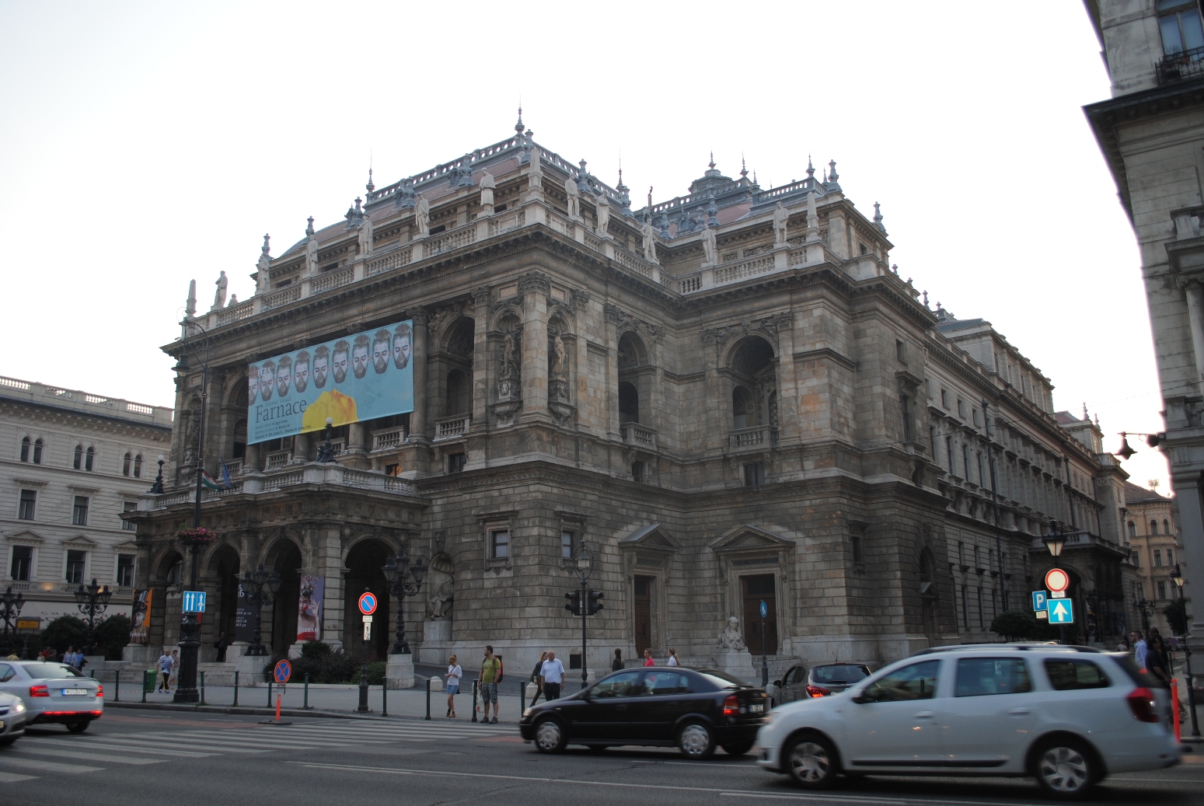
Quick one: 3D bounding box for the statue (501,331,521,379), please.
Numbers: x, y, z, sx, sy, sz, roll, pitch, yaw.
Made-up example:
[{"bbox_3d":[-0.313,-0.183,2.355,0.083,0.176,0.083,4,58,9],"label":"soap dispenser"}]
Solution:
[{"bbox_3d":[-5.092,-2.676,56.065,0.950,2.600,0.800,-10,-17,34],"label":"statue"}]

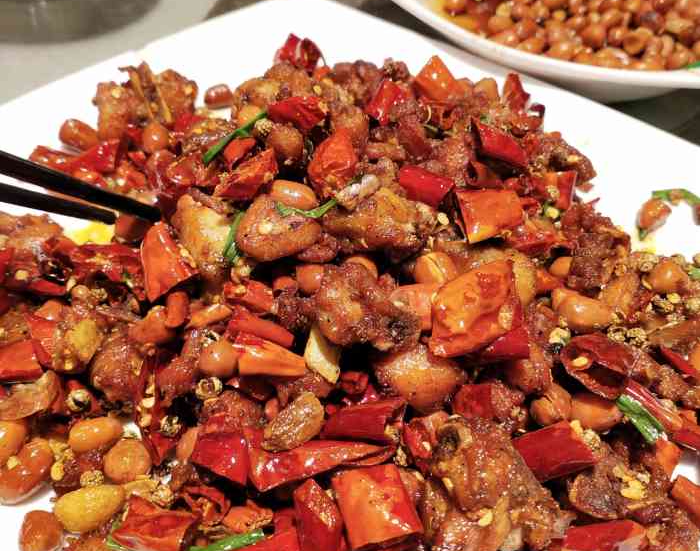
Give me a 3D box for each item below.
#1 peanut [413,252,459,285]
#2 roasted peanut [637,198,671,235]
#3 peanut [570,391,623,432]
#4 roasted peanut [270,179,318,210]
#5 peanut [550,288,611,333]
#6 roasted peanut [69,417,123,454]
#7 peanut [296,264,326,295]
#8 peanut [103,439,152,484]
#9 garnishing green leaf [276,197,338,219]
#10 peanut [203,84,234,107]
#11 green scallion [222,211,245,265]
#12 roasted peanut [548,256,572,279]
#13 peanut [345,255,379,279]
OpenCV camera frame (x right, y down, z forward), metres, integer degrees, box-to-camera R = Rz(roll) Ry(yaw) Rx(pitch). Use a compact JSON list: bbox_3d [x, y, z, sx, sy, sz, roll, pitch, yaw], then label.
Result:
[{"bbox_3d":[0.023,-0.001,0.215,0.012,0.010,0.010,0,55,2],"label":"peanut"},{"bbox_3d":[0.099,-0.019,0.264,0.010,0.010,0.015,31,54,30],"label":"roasted peanut"},{"bbox_3d":[0.062,0.034,0.204,0.013,0.009,0.010,10,50,13],"label":"peanut"},{"bbox_3d":[-0.018,-0.024,0.250,0.016,0.010,0.010,13,44,14],"label":"roasted peanut"},{"bbox_3d":[0.063,0.009,0.219,0.016,0.010,0.011,29,82,19],"label":"peanut"},{"bbox_3d":[-0.065,0.041,0.206,0.014,0.009,0.009,-21,45,-23],"label":"roasted peanut"},{"bbox_3d":[-0.010,0.001,0.220,0.012,0.009,0.009,0,41,0],"label":"peanut"},{"bbox_3d":[-0.055,0.046,0.200,0.011,0.010,0.013,11,27,12],"label":"peanut"},{"bbox_3d":[-0.013,-0.020,0.243,0.019,0.004,0.006,-4,42,-4],"label":"garnishing green leaf"},{"bbox_3d":[-0.055,-0.076,0.343,0.012,0.009,0.010,-5,41,-6],"label":"peanut"},{"bbox_3d":[-0.032,-0.010,0.218,0.004,0.003,0.017,16,76,-3],"label":"green scallion"},{"bbox_3d":[0.062,-0.002,0.237,0.013,0.009,0.009,0,41,0],"label":"roasted peanut"},{"bbox_3d":[0.003,-0.001,0.222,0.012,0.009,0.009,0,41,0],"label":"peanut"}]

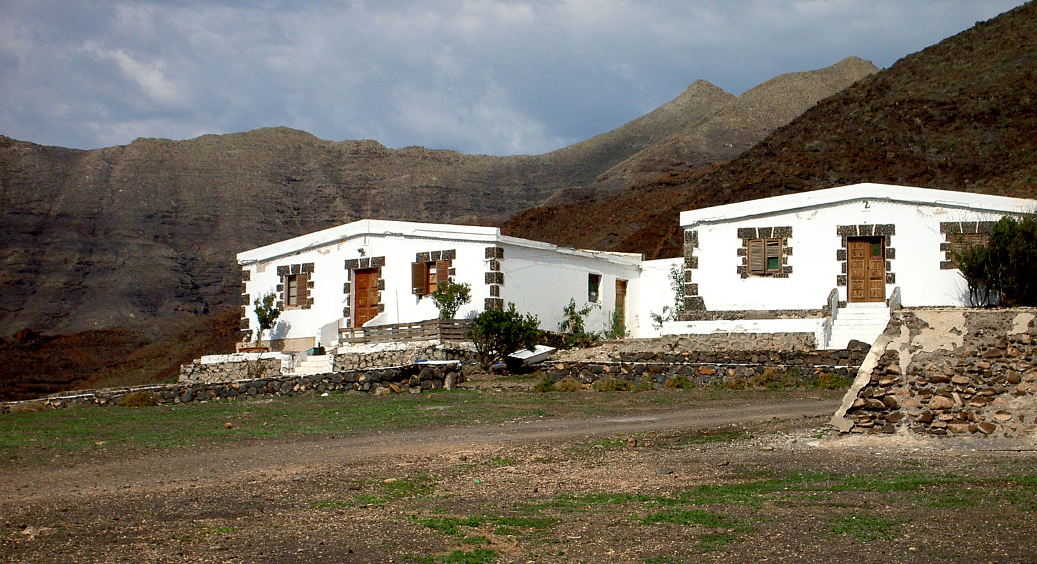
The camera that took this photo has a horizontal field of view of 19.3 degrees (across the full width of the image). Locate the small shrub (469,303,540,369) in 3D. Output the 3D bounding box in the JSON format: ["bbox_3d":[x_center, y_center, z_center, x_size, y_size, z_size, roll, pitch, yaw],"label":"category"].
[{"bbox_3d":[-0.466,1.793,100.500,2.300,2.100,2.100,0,-7,0],"label":"small shrub"}]

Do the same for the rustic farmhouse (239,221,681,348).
[{"bbox_3d":[-2.815,0.410,109.561,11.950,4.400,8.400,-5,-8,37],"label":"rustic farmhouse"}]

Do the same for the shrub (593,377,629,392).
[{"bbox_3d":[2.890,3.193,95.200,1.100,0.460,0.800,0,-7,0],"label":"shrub"}]

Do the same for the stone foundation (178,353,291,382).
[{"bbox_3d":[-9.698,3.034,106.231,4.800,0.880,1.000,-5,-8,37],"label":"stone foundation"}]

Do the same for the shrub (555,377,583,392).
[{"bbox_3d":[1.578,3.193,95.200,0.850,0.500,0.750,0,-7,0],"label":"shrub"}]

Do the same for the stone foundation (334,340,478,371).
[{"bbox_3d":[-3.815,2.574,102.347,4.650,0.950,1.900,-5,-8,37],"label":"stone foundation"}]

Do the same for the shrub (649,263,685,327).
[{"bbox_3d":[4.859,0.511,98.800,1.200,2.250,1.100,0,-7,0],"label":"shrub"}]

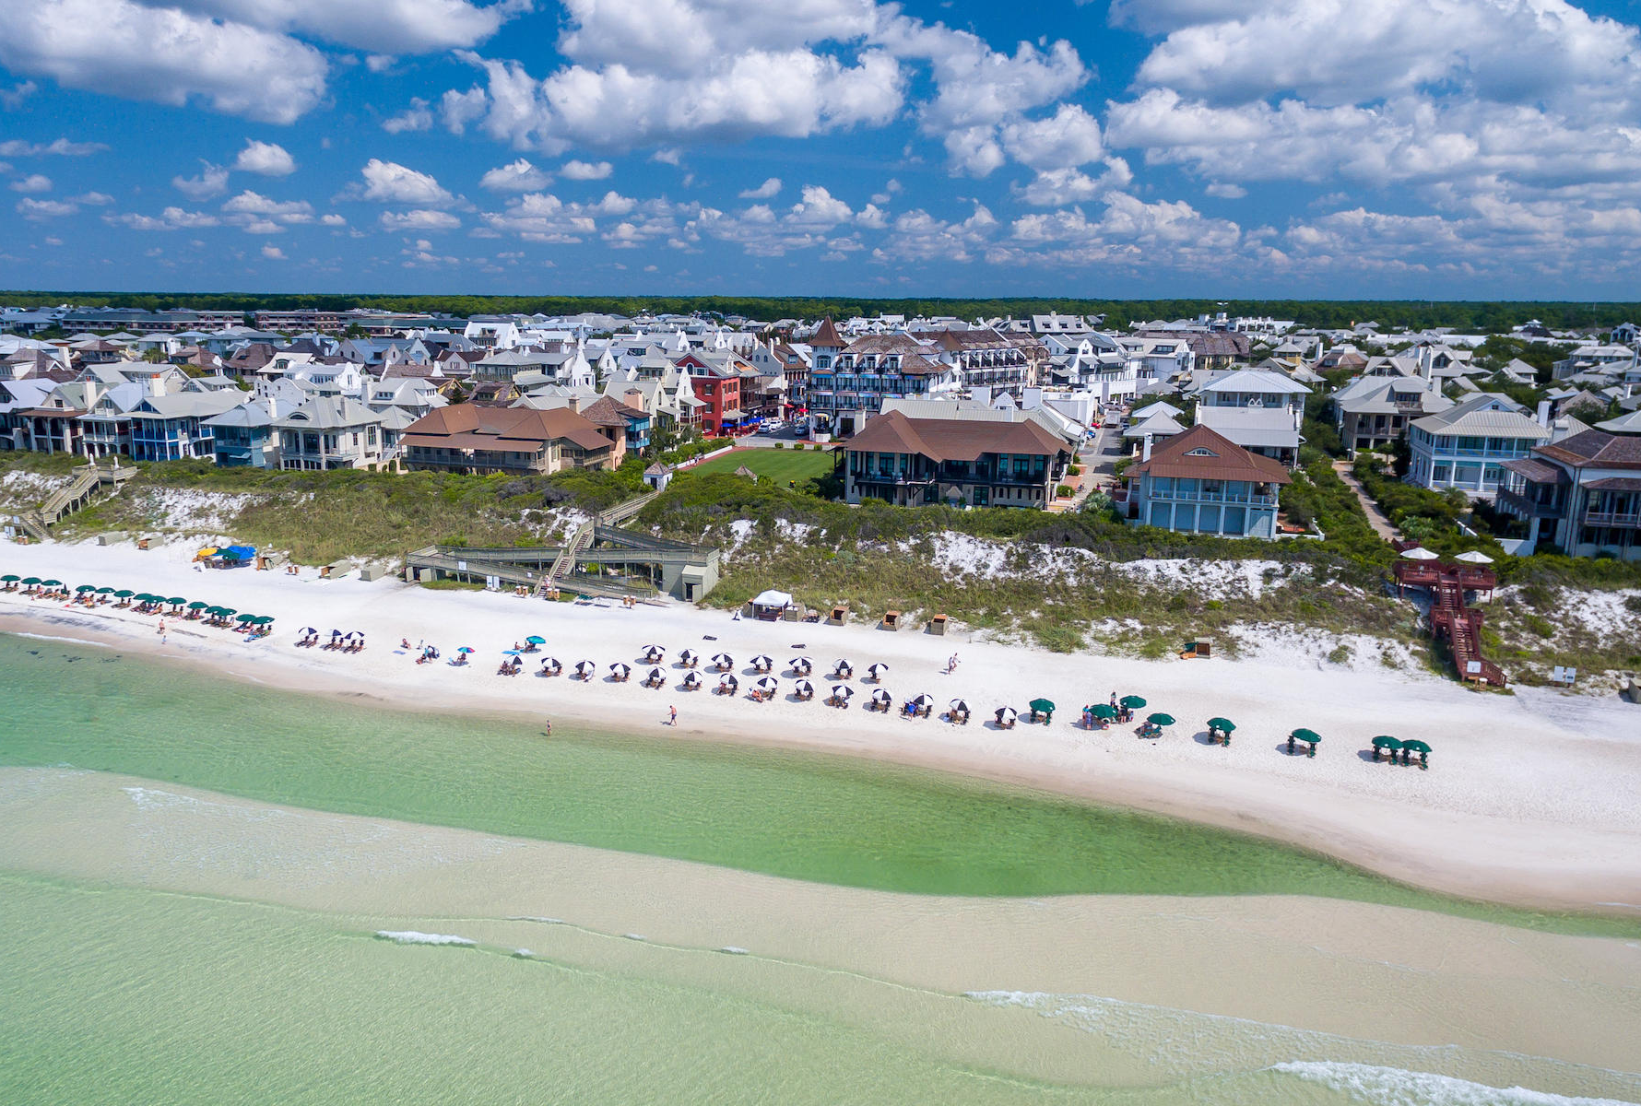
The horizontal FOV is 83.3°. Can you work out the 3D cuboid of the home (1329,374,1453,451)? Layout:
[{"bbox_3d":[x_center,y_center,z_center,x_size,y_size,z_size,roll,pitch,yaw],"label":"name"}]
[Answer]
[{"bbox_3d":[98.390,-25.070,162.490,16.290,12.300,17.000,5,16,15],"label":"home"}]

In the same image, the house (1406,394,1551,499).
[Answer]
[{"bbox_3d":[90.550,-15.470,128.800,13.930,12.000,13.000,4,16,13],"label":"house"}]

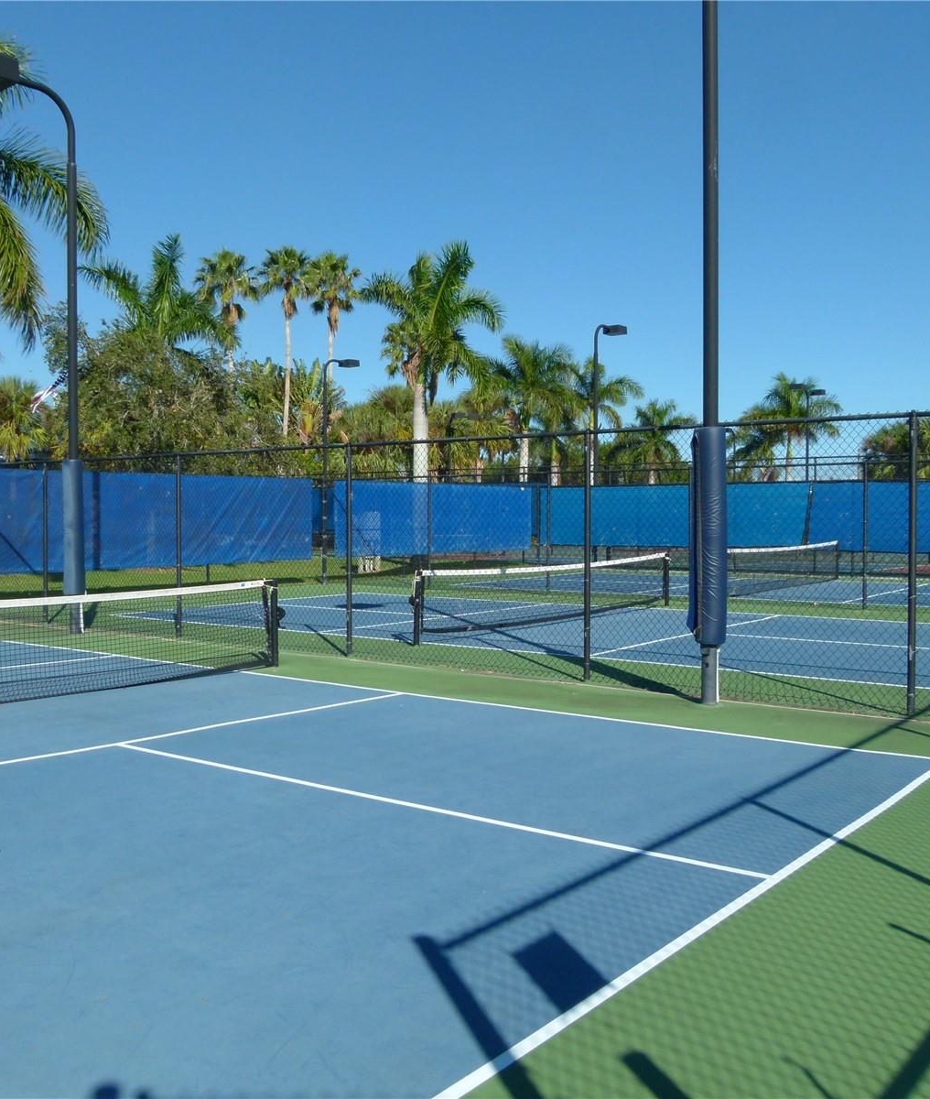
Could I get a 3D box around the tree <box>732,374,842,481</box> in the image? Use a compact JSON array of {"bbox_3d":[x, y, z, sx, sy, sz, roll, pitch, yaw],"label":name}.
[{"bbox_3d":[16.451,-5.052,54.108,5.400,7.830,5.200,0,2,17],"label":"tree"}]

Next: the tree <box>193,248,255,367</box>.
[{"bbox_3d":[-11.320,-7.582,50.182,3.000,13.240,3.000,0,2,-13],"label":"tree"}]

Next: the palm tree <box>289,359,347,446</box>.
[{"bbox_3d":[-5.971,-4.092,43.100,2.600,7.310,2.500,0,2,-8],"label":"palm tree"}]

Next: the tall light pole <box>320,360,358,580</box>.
[{"bbox_3d":[-4.357,-3.012,36.598,0.500,7.130,1.750,1,2,36],"label":"tall light pole"}]

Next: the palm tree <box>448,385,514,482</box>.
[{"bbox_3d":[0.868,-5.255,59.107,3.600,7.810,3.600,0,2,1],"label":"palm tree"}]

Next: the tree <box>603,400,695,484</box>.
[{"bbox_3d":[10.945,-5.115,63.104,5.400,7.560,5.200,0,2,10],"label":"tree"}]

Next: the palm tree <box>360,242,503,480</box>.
[{"bbox_3d":[-1.224,-5.601,38.500,5.100,11.000,5.100,0,1,-2],"label":"palm tree"}]

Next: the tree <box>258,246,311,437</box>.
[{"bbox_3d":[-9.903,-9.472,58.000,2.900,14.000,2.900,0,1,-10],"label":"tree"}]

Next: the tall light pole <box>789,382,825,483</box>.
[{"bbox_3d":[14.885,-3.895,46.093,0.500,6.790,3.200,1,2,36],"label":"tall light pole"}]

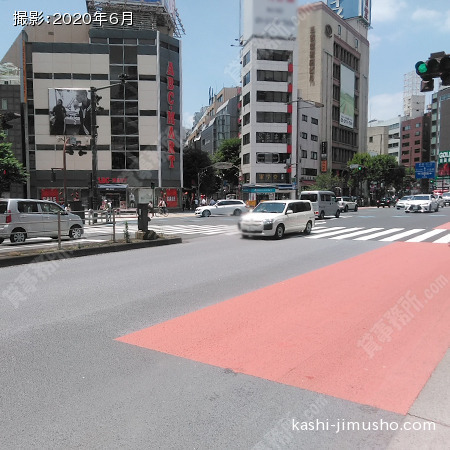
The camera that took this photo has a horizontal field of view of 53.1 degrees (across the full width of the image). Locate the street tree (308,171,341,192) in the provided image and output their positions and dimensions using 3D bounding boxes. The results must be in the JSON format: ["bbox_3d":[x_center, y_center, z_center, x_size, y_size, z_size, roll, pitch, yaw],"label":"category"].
[{"bbox_3d":[10.206,-3.572,46.000,3.400,4.100,3.200,3,5,35],"label":"street tree"}]

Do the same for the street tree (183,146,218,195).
[{"bbox_3d":[-3.282,-5.855,58.000,5.200,8.300,5.200,0,4,0],"label":"street tree"}]

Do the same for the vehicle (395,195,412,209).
[{"bbox_3d":[20.002,-2.463,50.000,1.770,1.480,4.550,3,5,34],"label":"vehicle"}]

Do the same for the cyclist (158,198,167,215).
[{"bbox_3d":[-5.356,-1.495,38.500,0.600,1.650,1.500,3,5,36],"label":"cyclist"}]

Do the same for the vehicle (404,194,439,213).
[{"bbox_3d":[16.746,-1.831,38.147,1.860,1.445,4.930,3,5,34],"label":"vehicle"}]

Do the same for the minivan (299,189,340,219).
[{"bbox_3d":[6.464,-1.348,30.231,1.475,1.890,3.395,3,5,38],"label":"minivan"}]

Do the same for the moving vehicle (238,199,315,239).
[{"bbox_3d":[2.305,-0.293,19.444,1.690,1.525,4.245,3,5,35],"label":"moving vehicle"}]

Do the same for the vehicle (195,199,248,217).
[{"bbox_3d":[-0.324,-1.513,40.145,4.800,1.490,1.840,-2,4,-17],"label":"vehicle"}]

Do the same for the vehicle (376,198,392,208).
[{"bbox_3d":[20.906,-2.867,59.000,1.700,1.480,4.550,2,5,29],"label":"vehicle"}]

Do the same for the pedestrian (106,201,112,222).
[{"bbox_3d":[-8.585,-1.011,33.500,0.400,1.660,0.500,0,4,10],"label":"pedestrian"}]

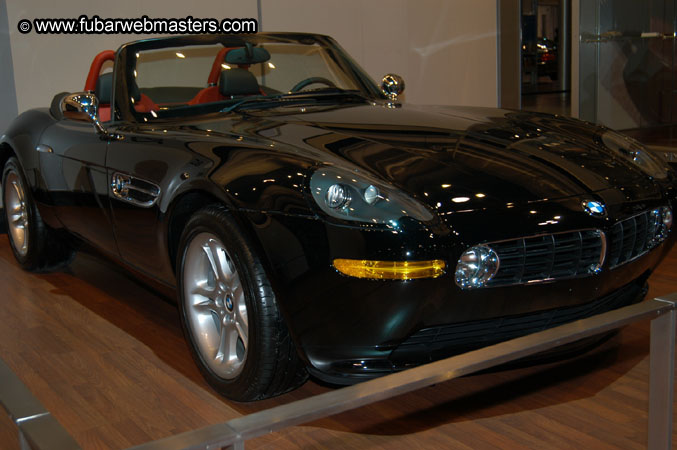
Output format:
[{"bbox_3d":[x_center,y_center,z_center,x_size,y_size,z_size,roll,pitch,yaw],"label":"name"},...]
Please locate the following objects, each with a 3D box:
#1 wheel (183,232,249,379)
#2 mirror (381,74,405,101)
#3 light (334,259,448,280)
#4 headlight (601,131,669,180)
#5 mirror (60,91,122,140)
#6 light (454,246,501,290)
[{"bbox_3d":[-0.340,0.252,2.980,0.170,0.488,0.488,-10,13,-31],"label":"wheel"},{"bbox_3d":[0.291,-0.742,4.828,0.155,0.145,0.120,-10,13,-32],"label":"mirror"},{"bbox_3d":[0.151,0.120,2.554,0.312,0.050,0.070,-2,11,3],"label":"light"},{"bbox_3d":[1.075,-0.256,3.259,0.250,0.155,0.390,-10,13,-32],"label":"headlight"},{"bbox_3d":[-1.087,-0.476,3.931,0.210,0.190,0.150,-10,13,-32],"label":"mirror"},{"bbox_3d":[0.393,0.115,2.572,0.120,0.117,0.080,-7,11,-17],"label":"light"}]

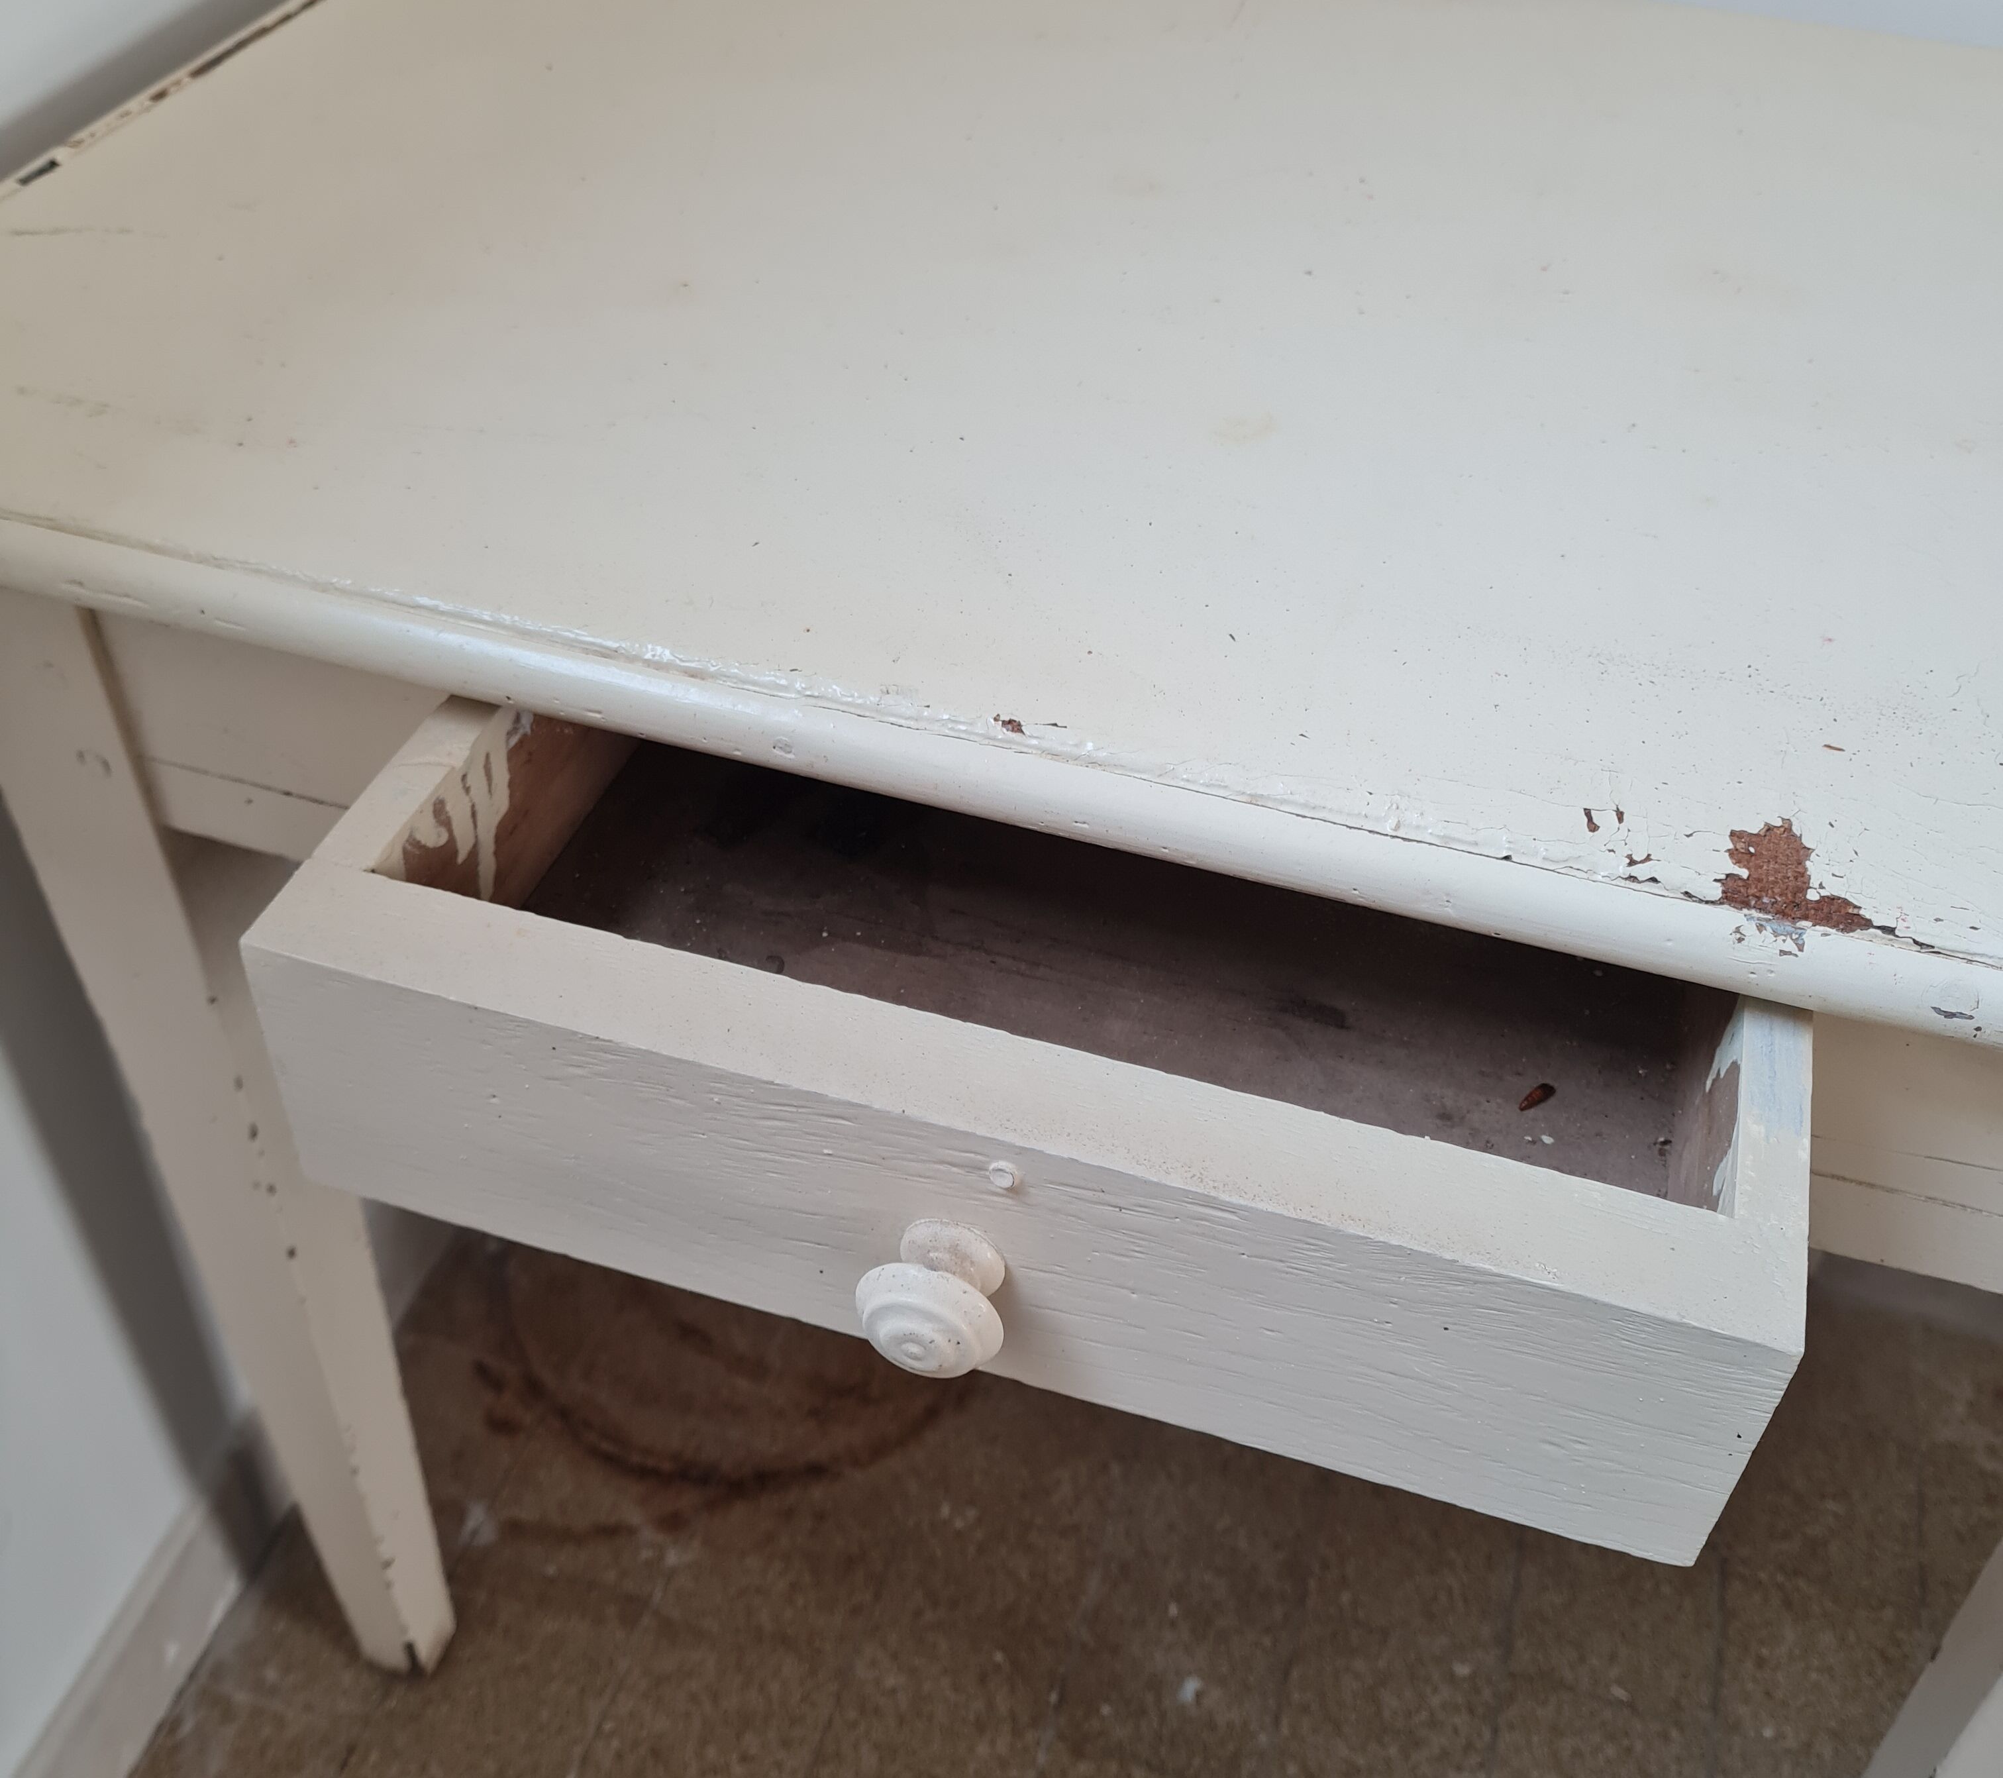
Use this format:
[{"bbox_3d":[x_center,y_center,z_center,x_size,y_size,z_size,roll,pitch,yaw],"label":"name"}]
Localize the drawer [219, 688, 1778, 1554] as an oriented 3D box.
[{"bbox_3d":[0.037,-0.021,0.577,0.352,0.086,0.380,13,44,10],"label":"drawer"}]

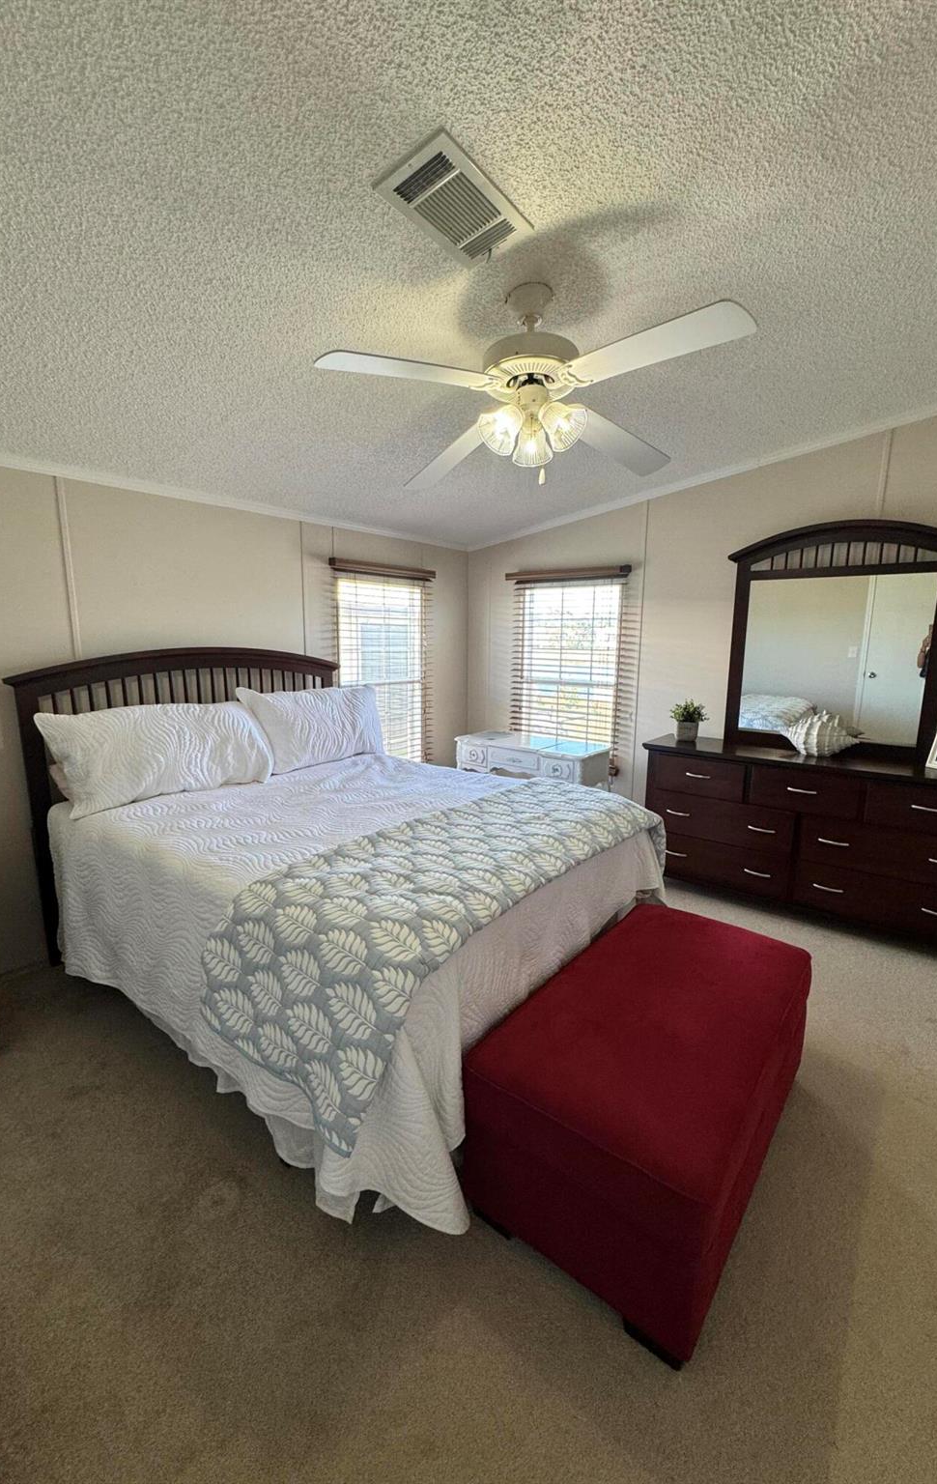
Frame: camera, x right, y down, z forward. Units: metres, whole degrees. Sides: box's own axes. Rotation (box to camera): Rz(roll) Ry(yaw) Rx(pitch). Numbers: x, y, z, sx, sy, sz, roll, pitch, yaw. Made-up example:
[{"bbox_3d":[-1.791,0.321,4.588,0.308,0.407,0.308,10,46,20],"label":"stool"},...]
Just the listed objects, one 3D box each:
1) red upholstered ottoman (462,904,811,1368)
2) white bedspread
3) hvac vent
[{"bbox_3d":[0.541,0.916,1.682,0.575,0.435,1.050,8,13,38],"label":"red upholstered ottoman"},{"bbox_3d":[-0.418,0.617,2.462,2.060,0.690,1.600,8,13,38],"label":"white bedspread"},{"bbox_3d":[-0.024,-1.200,1.349,0.190,0.030,0.350,-1,7,39],"label":"hvac vent"}]

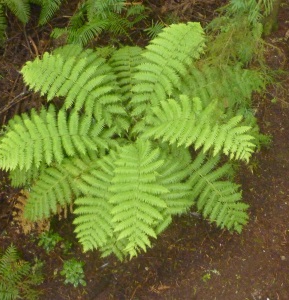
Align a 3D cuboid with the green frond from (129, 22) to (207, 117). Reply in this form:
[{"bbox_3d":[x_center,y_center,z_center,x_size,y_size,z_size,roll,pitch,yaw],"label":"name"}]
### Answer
[{"bbox_3d":[0.254,-0.836,4.800,0.539,0.220,1.165,20,61,11],"label":"green frond"}]

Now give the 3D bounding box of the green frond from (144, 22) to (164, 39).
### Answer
[{"bbox_3d":[0.148,-1.773,6.891,0.268,0.120,0.263,-5,70,-3],"label":"green frond"}]

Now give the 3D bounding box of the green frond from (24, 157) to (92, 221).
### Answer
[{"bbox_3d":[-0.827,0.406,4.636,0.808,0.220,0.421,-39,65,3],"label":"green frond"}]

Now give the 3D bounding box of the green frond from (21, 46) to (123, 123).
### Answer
[{"bbox_3d":[-0.598,-0.505,3.813,0.945,0.270,0.380,27,65,15],"label":"green frond"}]

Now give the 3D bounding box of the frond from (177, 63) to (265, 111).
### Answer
[{"bbox_3d":[0.879,-0.693,5.302,1.098,0.250,0.481,-6,59,-16],"label":"frond"}]

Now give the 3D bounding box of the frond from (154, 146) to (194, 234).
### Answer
[{"bbox_3d":[0.095,0.284,3.495,0.380,0.270,0.688,-10,61,-4],"label":"frond"}]

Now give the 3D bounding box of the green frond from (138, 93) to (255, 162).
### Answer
[{"bbox_3d":[0.390,-0.141,3.583,0.880,0.270,0.360,11,62,7],"label":"green frond"}]

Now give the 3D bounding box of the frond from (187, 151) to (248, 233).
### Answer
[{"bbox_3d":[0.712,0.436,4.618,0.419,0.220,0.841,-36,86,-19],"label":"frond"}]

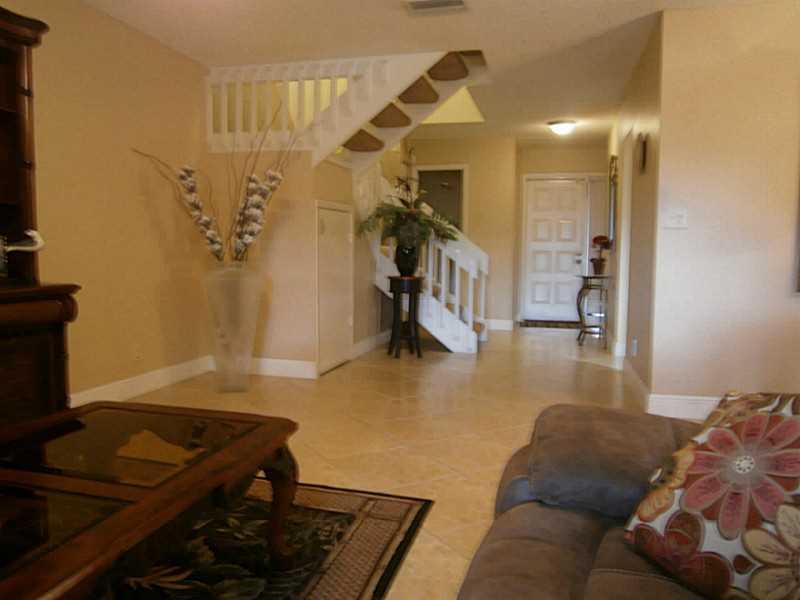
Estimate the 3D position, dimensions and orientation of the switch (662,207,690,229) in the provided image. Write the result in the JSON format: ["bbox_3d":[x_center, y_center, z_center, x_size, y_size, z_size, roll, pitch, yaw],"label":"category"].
[{"bbox_3d":[1.607,-0.471,3.489,0.120,0.118,0.012,2,4,15],"label":"switch"}]

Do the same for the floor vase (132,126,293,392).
[{"bbox_3d":[-1.170,-0.306,4.106,0.880,1.840,0.700,2,4,15],"label":"floor vase"}]

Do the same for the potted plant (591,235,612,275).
[{"bbox_3d":[2.114,-0.467,6.335,0.210,0.420,0.200,2,4,15],"label":"potted plant"}]

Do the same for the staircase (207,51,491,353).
[{"bbox_3d":[-0.195,-0.681,5.555,2.050,2.420,2.500,2,4,15],"label":"staircase"}]

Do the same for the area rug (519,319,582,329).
[{"bbox_3d":[2.071,0.346,8.237,0.780,0.012,0.600,2,4,15],"label":"area rug"}]

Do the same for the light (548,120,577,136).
[{"bbox_3d":[1.773,-1.860,6.555,0.320,0.140,0.320,2,4,15],"label":"light"}]

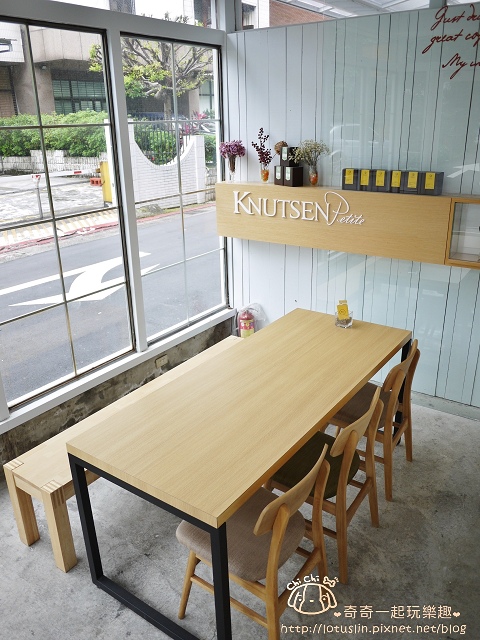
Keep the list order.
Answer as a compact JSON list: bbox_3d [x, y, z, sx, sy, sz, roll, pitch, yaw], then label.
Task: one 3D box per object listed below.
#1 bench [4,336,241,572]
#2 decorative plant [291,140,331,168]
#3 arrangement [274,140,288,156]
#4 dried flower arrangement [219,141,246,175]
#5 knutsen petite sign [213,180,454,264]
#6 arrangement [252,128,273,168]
[{"bbox_3d":[-0.418,0.636,3.073,0.355,0.441,1.823,13,25,33],"label":"bench"},{"bbox_3d":[0.462,-1.108,3.430,0.260,0.185,0.200,13,25,33],"label":"decorative plant"},{"bbox_3d":[0.284,-1.171,3.539,0.095,0.105,0.095,13,25,33],"label":"arrangement"},{"bbox_3d":[-0.051,-1.191,3.782,0.195,0.235,0.170,13,25,33],"label":"dried flower arrangement"},{"bbox_3d":[0.568,-0.691,3.509,1.669,0.387,0.185,13,25,33],"label":"knutsen petite sign"},{"bbox_3d":[0.152,-1.209,3.622,0.145,0.275,0.120,13,25,33],"label":"arrangement"}]

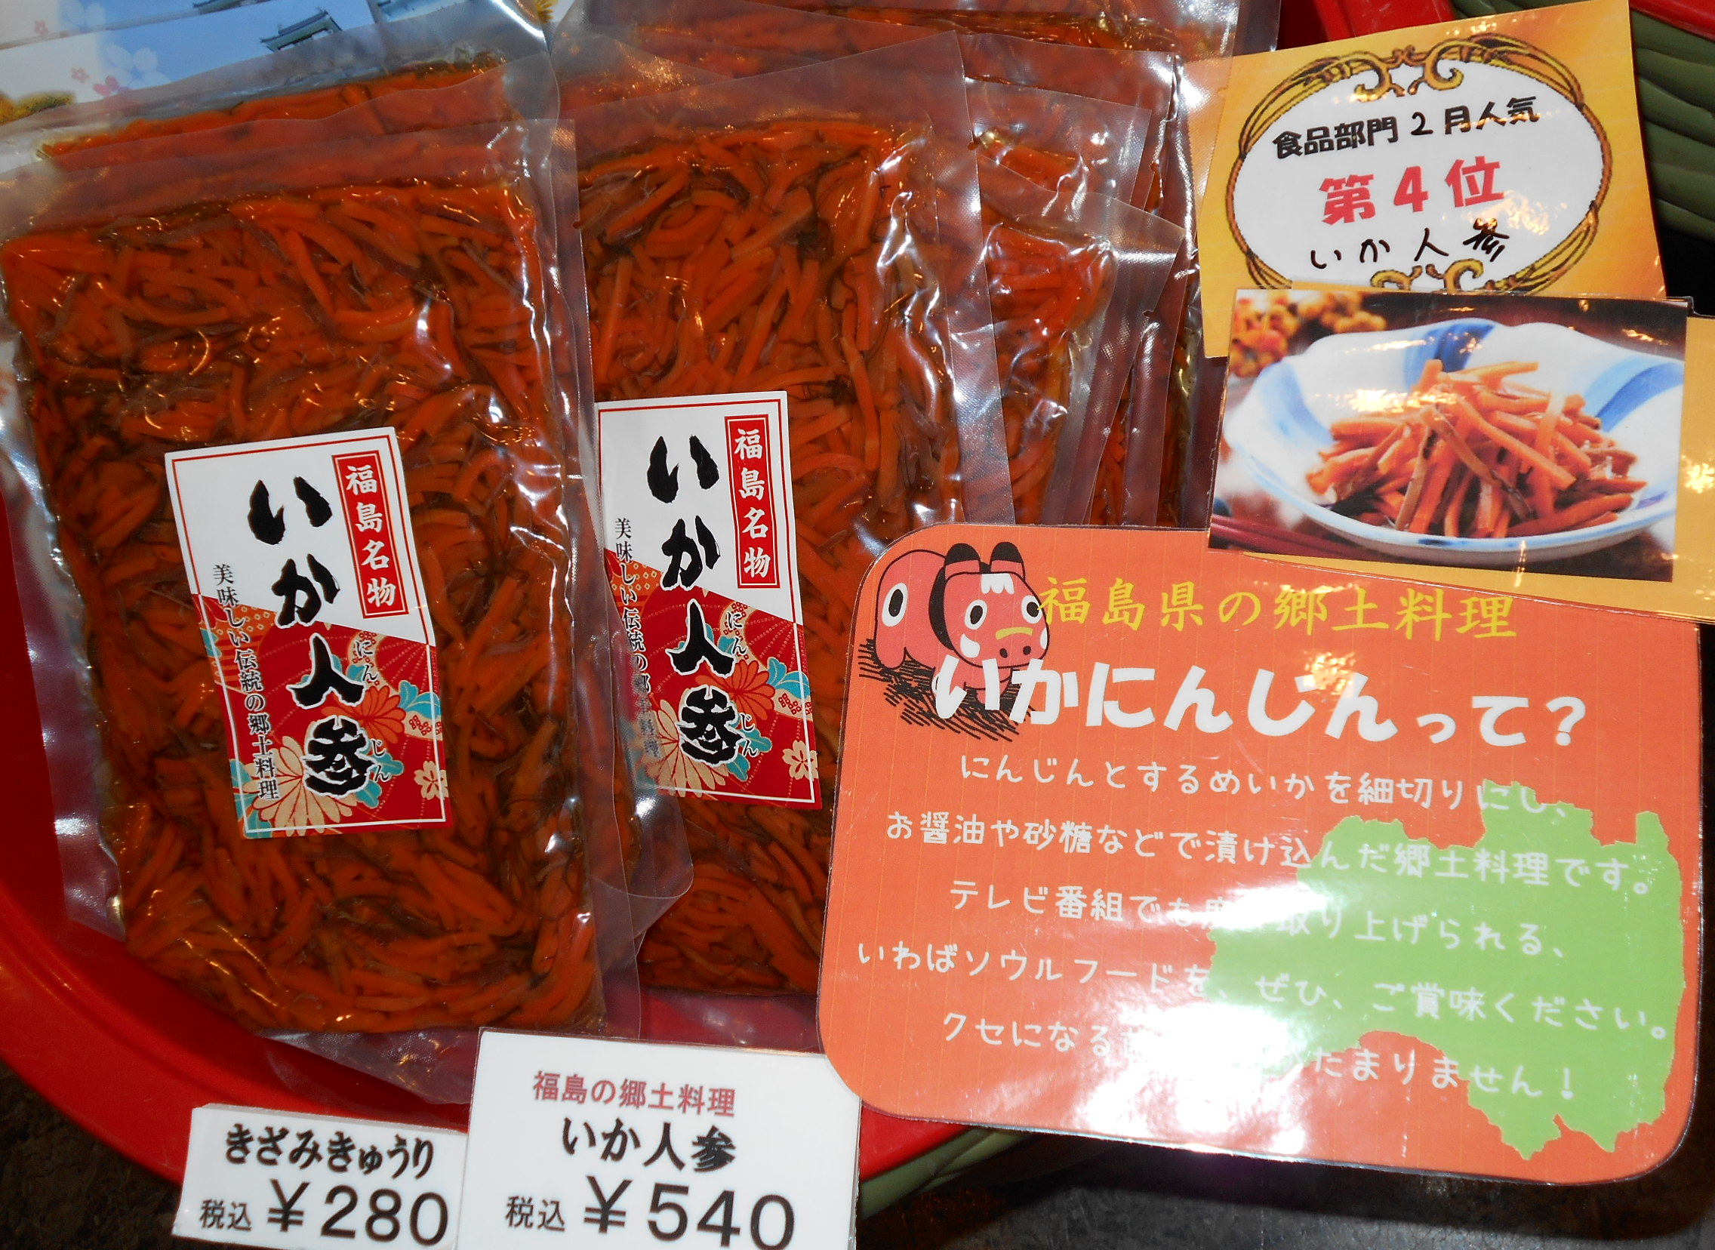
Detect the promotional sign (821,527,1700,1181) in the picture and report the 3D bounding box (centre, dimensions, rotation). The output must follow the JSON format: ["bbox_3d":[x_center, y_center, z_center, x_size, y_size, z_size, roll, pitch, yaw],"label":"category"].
[{"bbox_3d":[0.093,0.049,0.440,0.203,0.005,0.148,2,78,13],"label":"promotional sign"}]

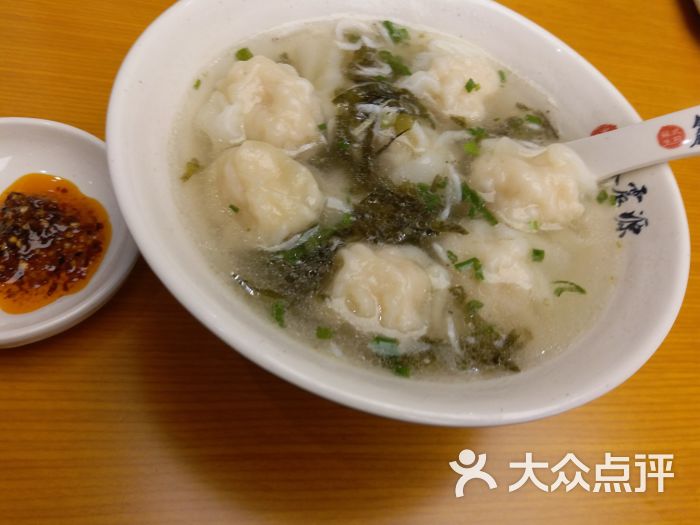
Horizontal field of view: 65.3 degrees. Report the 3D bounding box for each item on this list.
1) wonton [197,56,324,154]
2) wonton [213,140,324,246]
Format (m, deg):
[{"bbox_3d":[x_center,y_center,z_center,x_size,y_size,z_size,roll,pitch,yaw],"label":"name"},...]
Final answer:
[{"bbox_3d":[-0.033,-0.059,0.210,0.047,0.029,0.045,7,57,-10],"label":"wonton"},{"bbox_3d":[-0.028,-0.023,0.188,0.037,0.029,0.043,-13,63,-21],"label":"wonton"}]

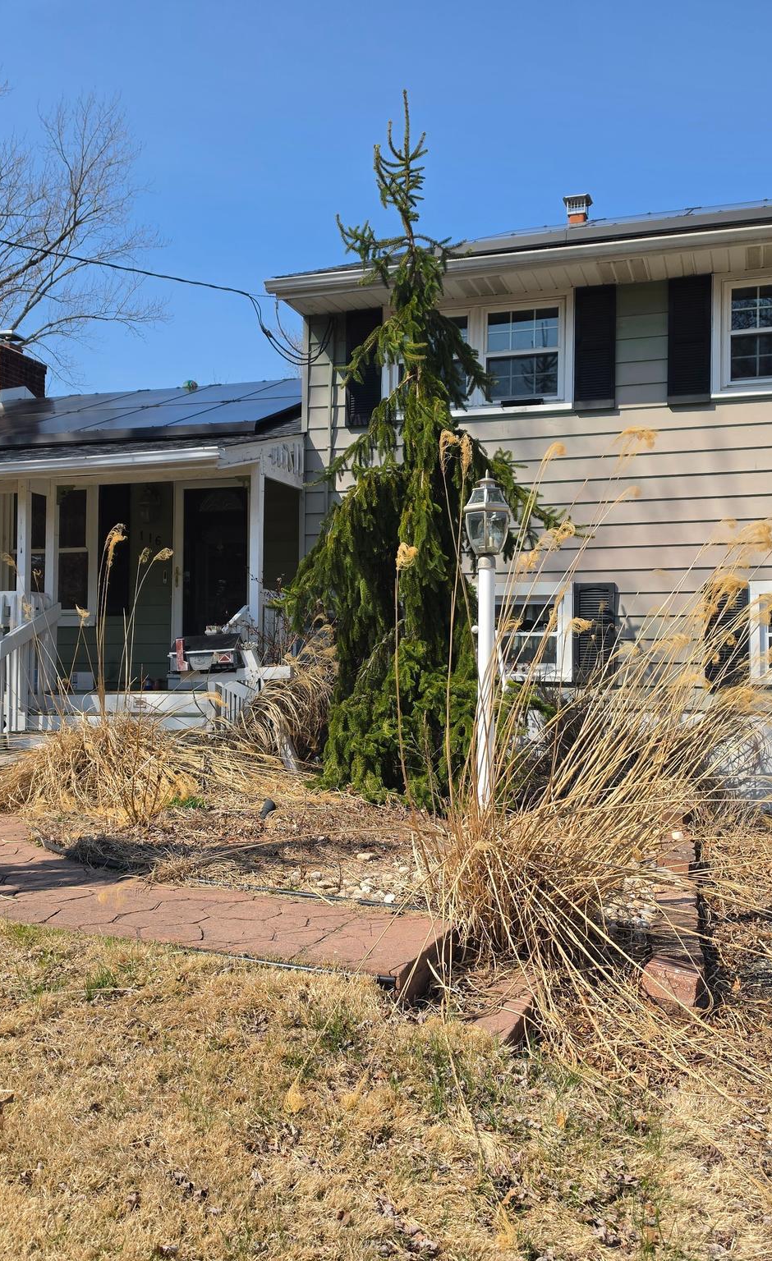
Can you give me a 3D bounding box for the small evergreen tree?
[{"bbox_3d":[0.218,-1.269,7.900,1.900,5.000,1.900,0,-2,17],"label":"small evergreen tree"}]

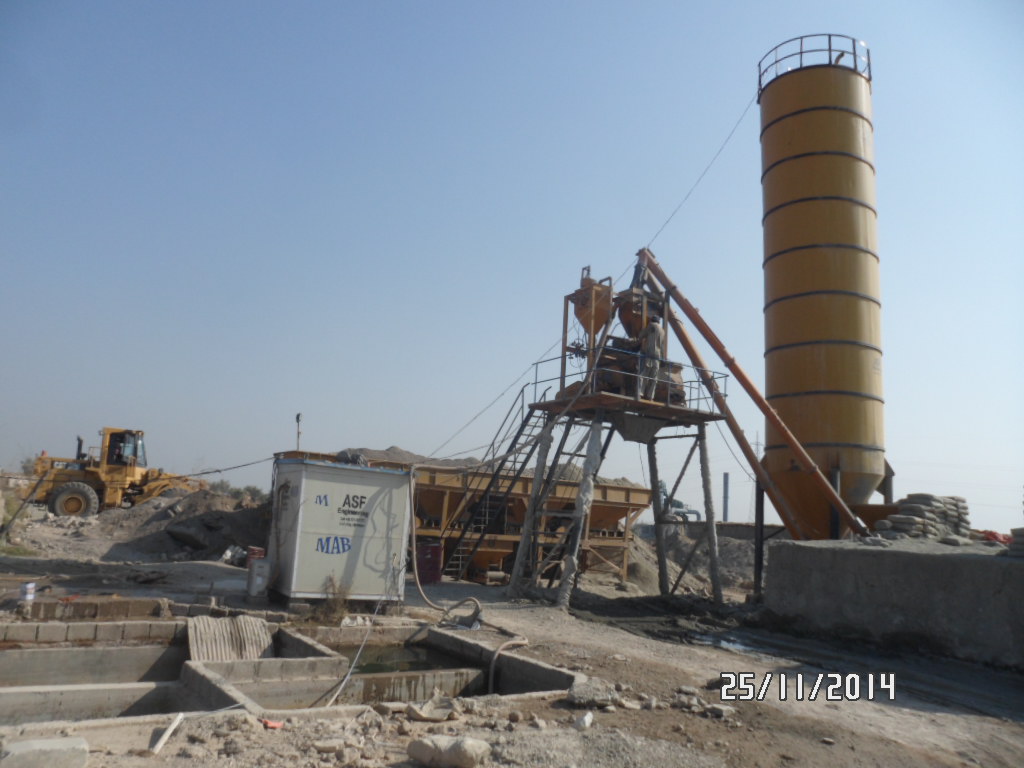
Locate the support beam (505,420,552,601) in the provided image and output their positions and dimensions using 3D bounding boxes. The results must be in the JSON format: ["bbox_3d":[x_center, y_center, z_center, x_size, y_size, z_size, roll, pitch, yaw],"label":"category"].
[{"bbox_3d":[0.408,2.533,16.040,0.250,3.768,0.250,21,-18,-34],"label":"support beam"}]

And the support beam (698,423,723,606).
[{"bbox_3d":[4.193,2.739,16.375,0.200,3.816,0.200,-1,-6,-38],"label":"support beam"}]

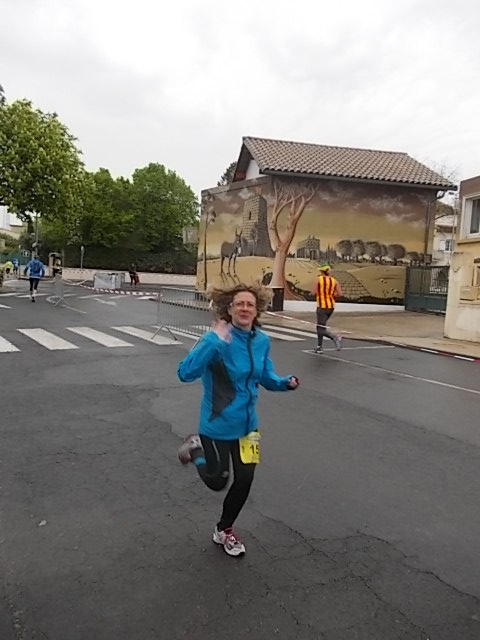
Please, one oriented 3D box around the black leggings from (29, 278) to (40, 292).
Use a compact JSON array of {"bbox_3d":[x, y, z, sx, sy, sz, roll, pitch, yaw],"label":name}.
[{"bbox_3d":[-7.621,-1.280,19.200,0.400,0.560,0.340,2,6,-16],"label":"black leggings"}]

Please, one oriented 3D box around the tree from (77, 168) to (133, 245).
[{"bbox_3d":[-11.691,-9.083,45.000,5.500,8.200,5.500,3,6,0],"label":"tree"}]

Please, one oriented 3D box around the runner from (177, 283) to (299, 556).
[{"bbox_3d":[-0.015,0.586,3.020,0.600,1.620,0.660,0,7,-30],"label":"runner"}]

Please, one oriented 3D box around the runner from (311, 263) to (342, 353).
[{"bbox_3d":[1.721,-0.229,10.300,0.530,1.720,0.670,0,7,-28],"label":"runner"}]

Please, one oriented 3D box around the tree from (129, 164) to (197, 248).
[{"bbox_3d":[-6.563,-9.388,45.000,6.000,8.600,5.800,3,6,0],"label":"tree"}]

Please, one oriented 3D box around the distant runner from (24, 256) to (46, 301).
[{"bbox_3d":[-7.584,-1.502,19.200,0.680,1.730,0.620,2,6,-16],"label":"distant runner"}]

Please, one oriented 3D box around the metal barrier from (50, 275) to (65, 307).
[{"bbox_3d":[-6.504,-1.108,18.500,0.500,1.100,2.200,0,6,-26],"label":"metal barrier"}]

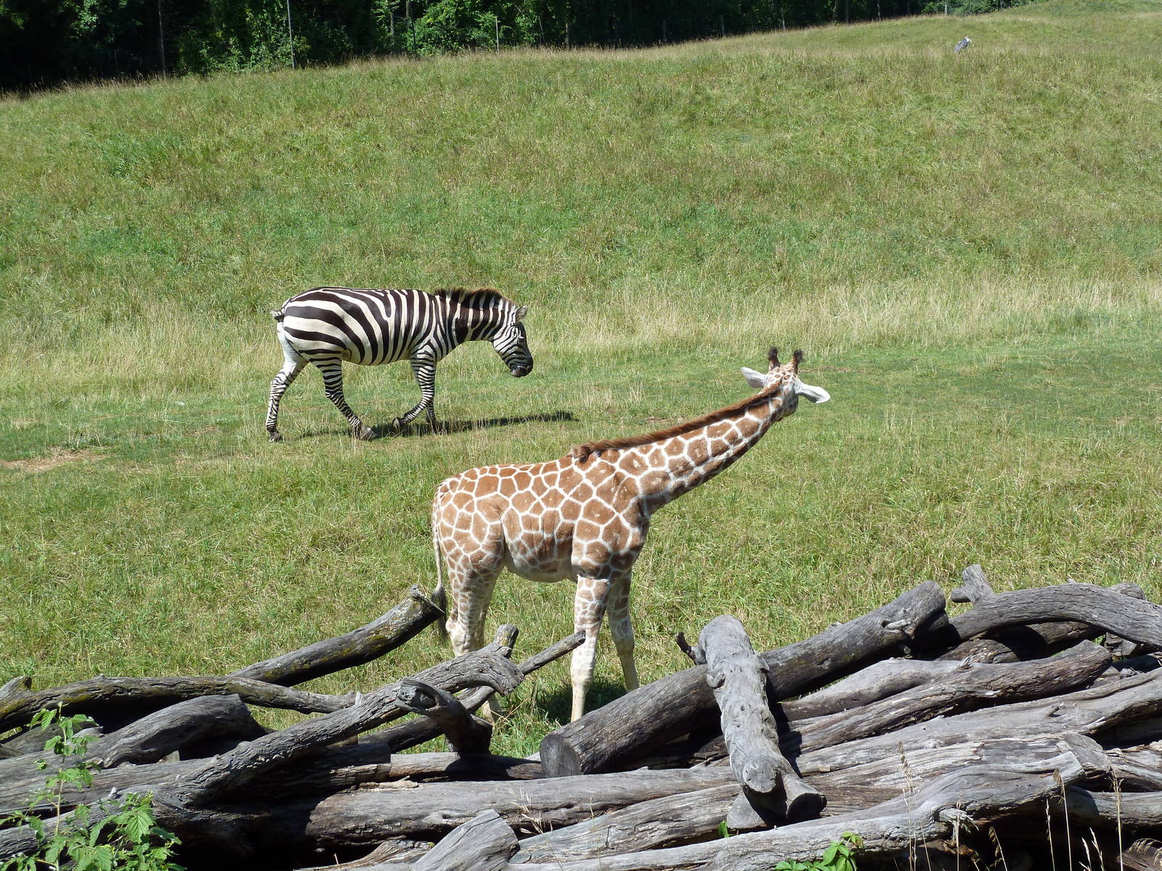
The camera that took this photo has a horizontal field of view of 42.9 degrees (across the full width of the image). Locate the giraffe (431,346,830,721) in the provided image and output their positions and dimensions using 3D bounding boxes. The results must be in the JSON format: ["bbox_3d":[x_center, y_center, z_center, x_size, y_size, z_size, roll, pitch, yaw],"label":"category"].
[{"bbox_3d":[0.204,0.587,7.171,1.884,1.996,0.500,-1,11,9],"label":"giraffe"}]

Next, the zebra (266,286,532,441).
[{"bbox_3d":[-1.614,-0.658,13.028,2.367,1.343,0.500,-3,11,-4],"label":"zebra"}]

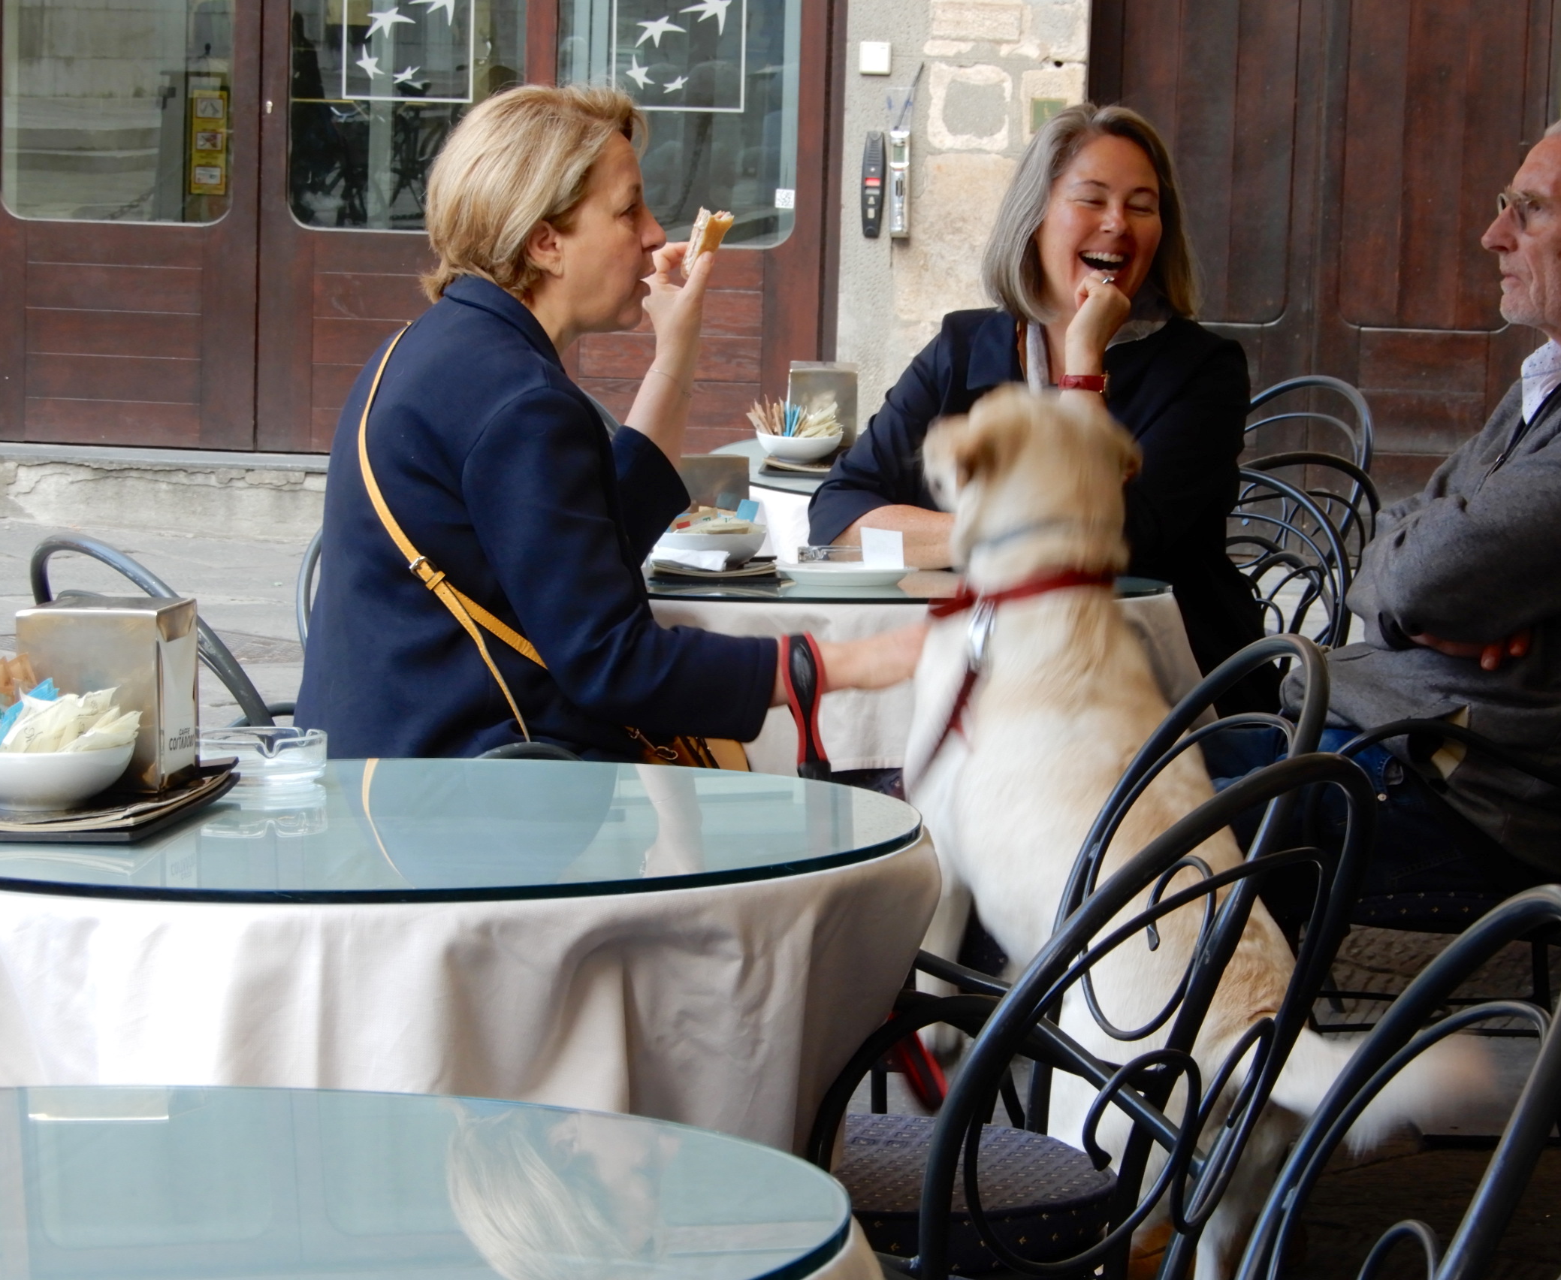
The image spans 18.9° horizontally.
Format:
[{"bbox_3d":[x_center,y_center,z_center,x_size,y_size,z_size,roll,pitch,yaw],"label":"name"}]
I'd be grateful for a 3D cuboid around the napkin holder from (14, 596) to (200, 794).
[{"bbox_3d":[-0.434,0.035,3.034,0.092,0.115,0.115,1,5,5],"label":"napkin holder"}]

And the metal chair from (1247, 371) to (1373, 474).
[{"bbox_3d":[0.550,0.041,7.000,0.570,0.850,0.520,-2,8,-27],"label":"metal chair"}]

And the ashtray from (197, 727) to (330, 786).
[{"bbox_3d":[-0.354,0.081,3.160,0.096,0.033,0.096,0,5,0],"label":"ashtray"}]

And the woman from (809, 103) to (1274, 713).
[{"bbox_3d":[0.330,0.019,5.500,0.530,1.270,0.760,5,8,27],"label":"woman"}]

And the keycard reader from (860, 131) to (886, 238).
[{"bbox_3d":[0.238,-1.175,12.100,0.062,0.272,0.050,2,7,5],"label":"keycard reader"}]

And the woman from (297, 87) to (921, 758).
[{"bbox_3d":[-0.130,0.074,4.870,0.780,1.280,0.600,-2,8,-28],"label":"woman"}]

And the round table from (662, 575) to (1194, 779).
[{"bbox_3d":[0.093,0.307,5.490,0.750,0.750,0.750,1,6,0],"label":"round table"}]

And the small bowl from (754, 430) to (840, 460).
[{"bbox_3d":[0.027,-0.266,6.475,0.120,0.040,0.120,2,7,0],"label":"small bowl"}]

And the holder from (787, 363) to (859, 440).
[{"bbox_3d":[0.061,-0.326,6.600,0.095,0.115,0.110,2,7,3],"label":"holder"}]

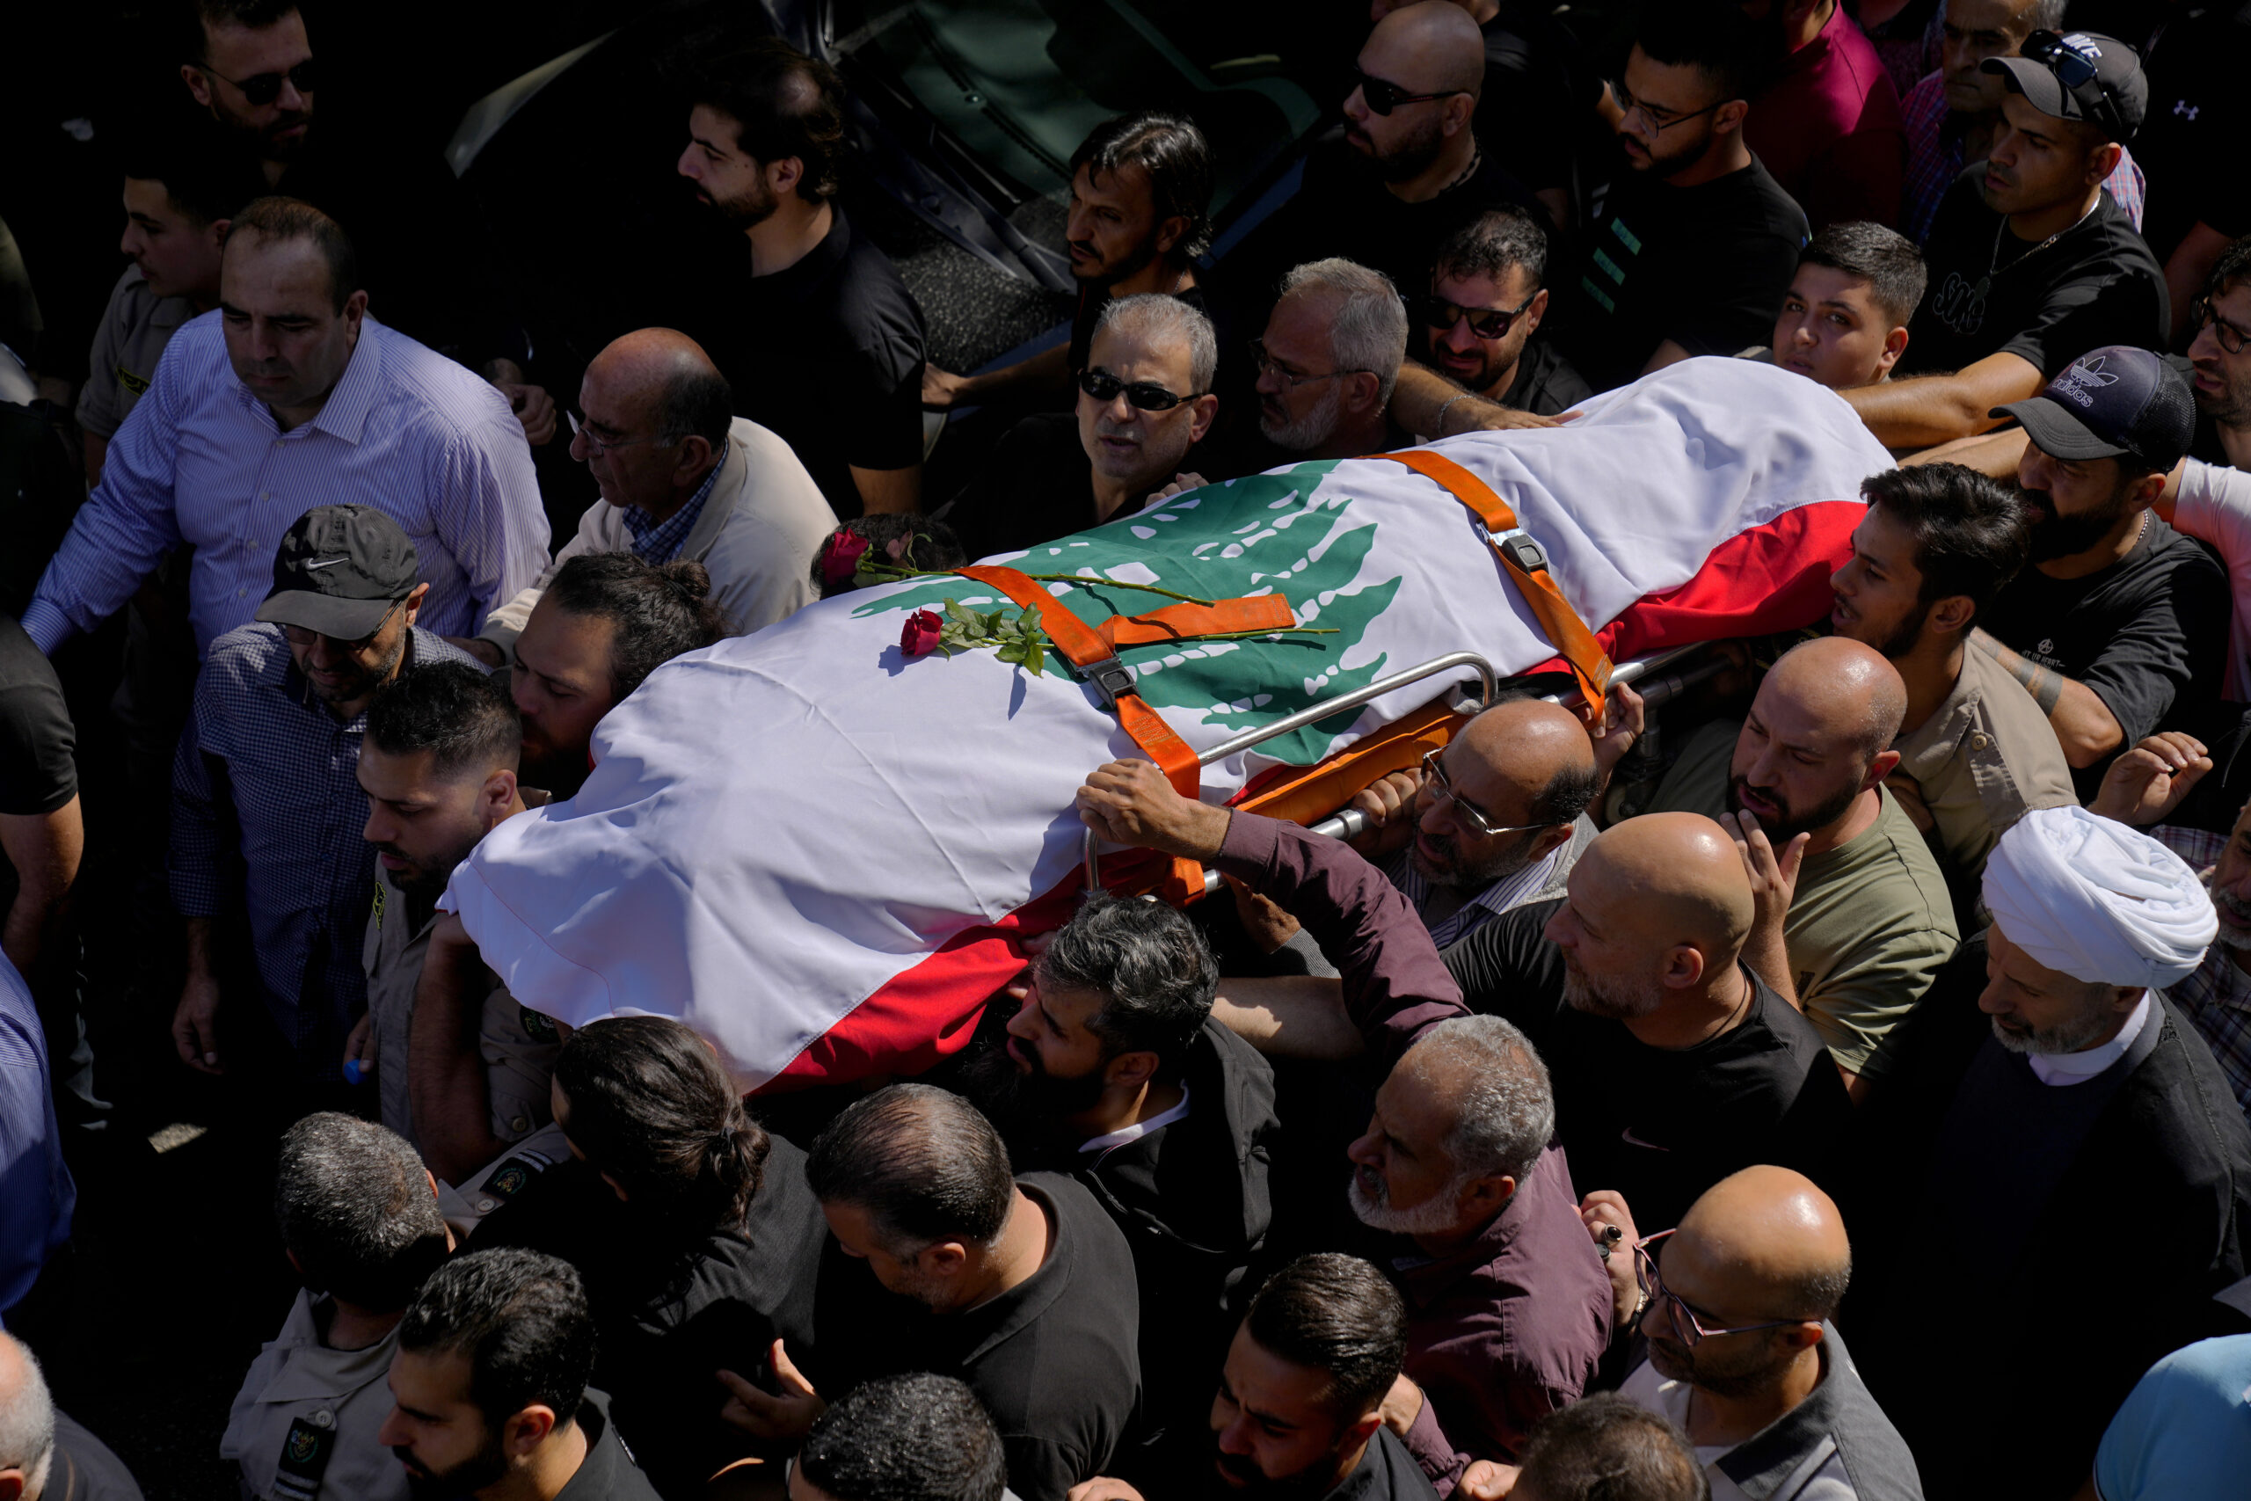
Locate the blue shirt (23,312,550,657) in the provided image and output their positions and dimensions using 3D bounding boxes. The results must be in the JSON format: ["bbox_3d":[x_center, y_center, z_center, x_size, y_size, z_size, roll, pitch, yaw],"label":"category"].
[{"bbox_3d":[-1.080,-0.204,5.781,0.700,0.720,0.420,15,42,17],"label":"blue shirt"}]

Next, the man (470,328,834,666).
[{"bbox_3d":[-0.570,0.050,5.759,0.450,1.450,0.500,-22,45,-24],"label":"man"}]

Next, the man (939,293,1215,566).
[{"bbox_3d":[0.058,0.115,5.970,0.540,1.730,0.360,23,42,27],"label":"man"}]

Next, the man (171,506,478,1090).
[{"bbox_3d":[-0.963,0.352,5.703,0.520,1.720,0.340,16,39,20],"label":"man"}]

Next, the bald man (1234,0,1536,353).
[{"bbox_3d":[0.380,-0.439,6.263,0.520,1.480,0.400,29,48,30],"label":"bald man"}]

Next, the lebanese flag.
[{"bbox_3d":[0.090,-0.099,5.034,1.860,0.420,0.540,-21,44,-23],"label":"lebanese flag"}]

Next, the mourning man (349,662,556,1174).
[{"bbox_3d":[-0.743,0.618,5.262,0.420,1.740,0.520,-19,41,-24],"label":"mourning man"}]

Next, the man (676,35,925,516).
[{"bbox_3d":[-0.467,-0.250,6.365,0.340,1.770,0.520,-16,39,-20],"label":"man"}]

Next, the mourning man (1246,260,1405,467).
[{"bbox_3d":[0.280,0.075,6.163,0.380,1.730,0.520,-19,41,-24],"label":"mourning man"}]

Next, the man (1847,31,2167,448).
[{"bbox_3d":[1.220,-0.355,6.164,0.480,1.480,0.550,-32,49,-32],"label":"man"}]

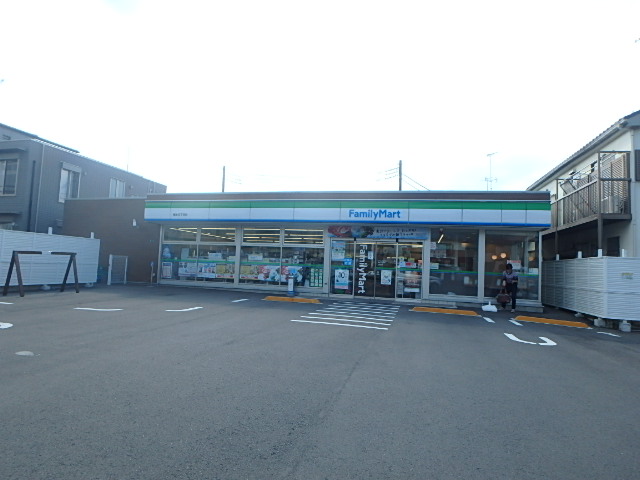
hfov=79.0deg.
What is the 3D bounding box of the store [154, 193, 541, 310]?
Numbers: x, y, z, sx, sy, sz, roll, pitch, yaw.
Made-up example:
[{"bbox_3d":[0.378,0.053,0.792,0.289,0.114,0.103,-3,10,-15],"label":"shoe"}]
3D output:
[{"bbox_3d":[1.386,0.663,20.219,15.480,4.010,11.600,1,-4,13],"label":"store"}]

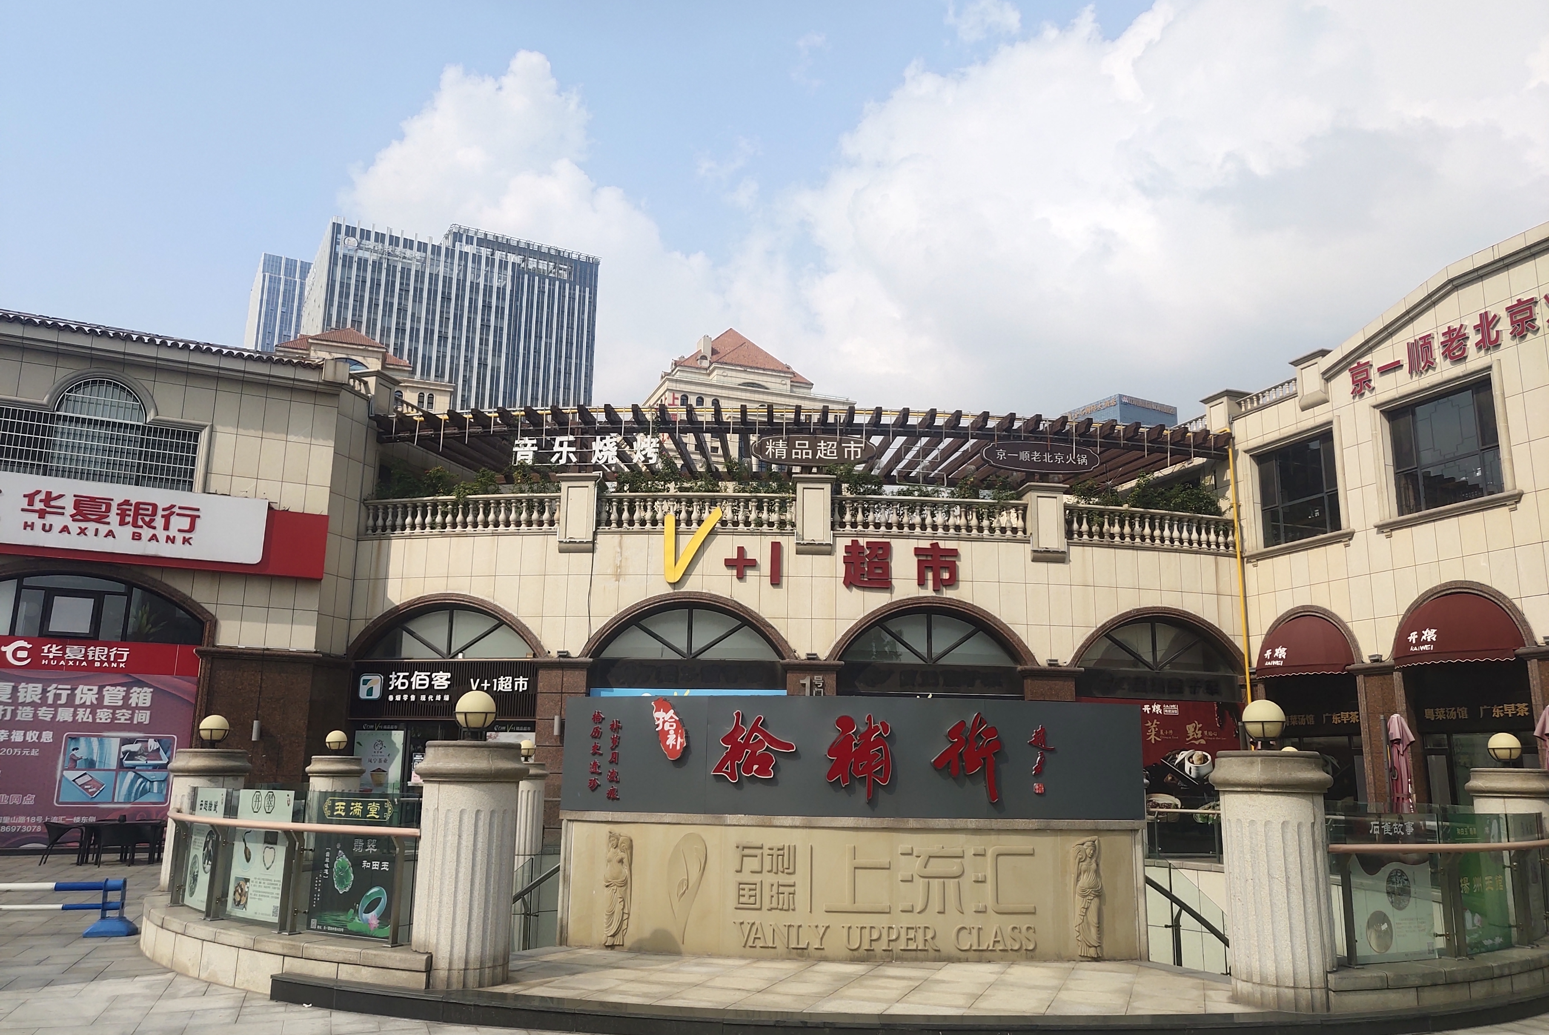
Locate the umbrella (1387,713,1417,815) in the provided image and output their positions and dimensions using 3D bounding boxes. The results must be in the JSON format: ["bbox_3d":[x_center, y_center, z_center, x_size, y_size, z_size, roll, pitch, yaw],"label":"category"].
[{"bbox_3d":[8.382,3.833,17.761,0.400,2.450,0.400,-4,-12,24],"label":"umbrella"}]

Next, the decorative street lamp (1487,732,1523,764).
[{"bbox_3d":[7.677,2.440,14.100,0.297,0.361,0.297,1,-12,0],"label":"decorative street lamp"}]

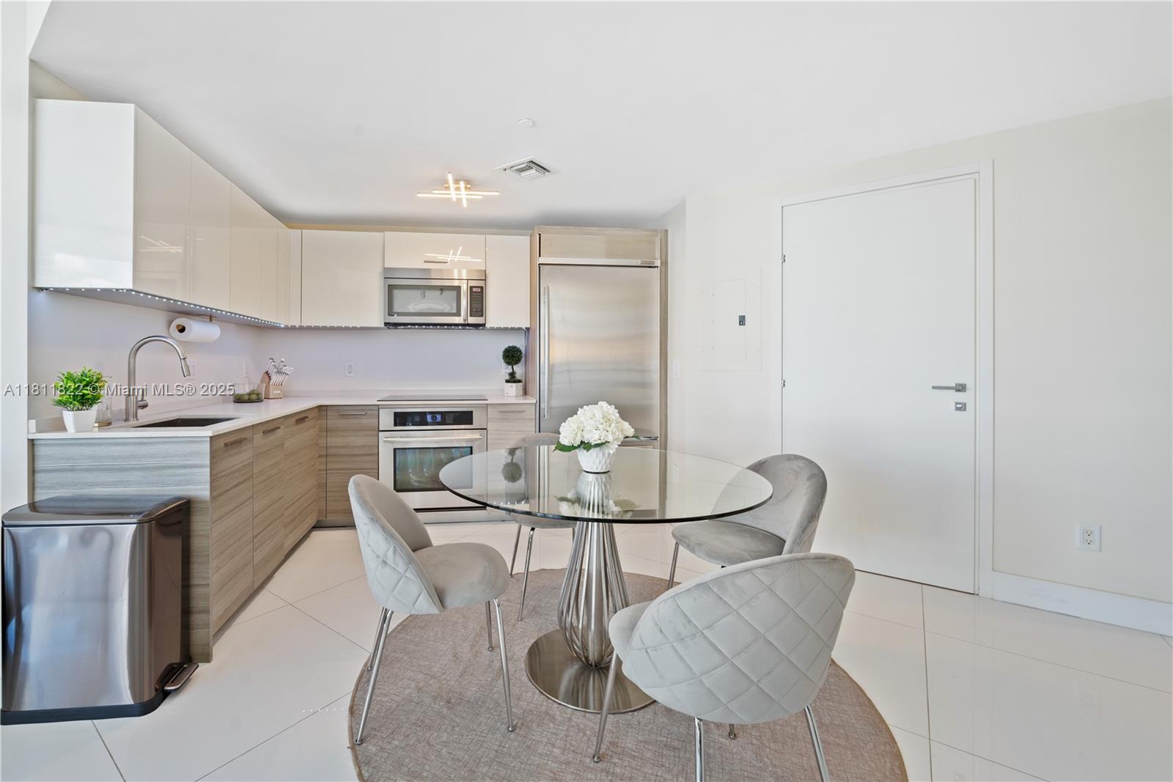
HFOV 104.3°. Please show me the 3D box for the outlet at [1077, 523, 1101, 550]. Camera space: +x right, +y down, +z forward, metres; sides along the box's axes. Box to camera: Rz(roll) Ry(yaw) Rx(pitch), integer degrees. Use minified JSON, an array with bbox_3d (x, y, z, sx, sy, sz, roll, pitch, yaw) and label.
[{"bbox_3d":[2.350,0.686,2.131,0.074,0.118,0.010,2,3,33],"label":"outlet"}]

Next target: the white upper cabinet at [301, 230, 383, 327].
[{"bbox_3d":[-1.803,-0.830,3.497,0.550,0.692,0.346,0,3,-8],"label":"white upper cabinet"}]

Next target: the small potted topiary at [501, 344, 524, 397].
[{"bbox_3d":[-0.602,-0.166,3.750,0.170,0.430,0.170,0,2,-7],"label":"small potted topiary"}]

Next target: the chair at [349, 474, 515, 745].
[{"bbox_3d":[-0.550,0.674,1.615,0.550,0.785,0.490,-1,2,-14],"label":"chair"}]

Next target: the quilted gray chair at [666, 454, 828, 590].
[{"bbox_3d":[0.670,0.657,1.905,0.560,0.785,0.510,-1,2,-22],"label":"quilted gray chair"}]

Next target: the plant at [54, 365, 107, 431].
[{"bbox_3d":[-1.990,0.033,1.790,0.160,0.255,0.160,0,2,-11],"label":"plant"}]

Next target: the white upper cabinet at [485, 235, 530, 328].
[{"bbox_3d":[-0.624,-0.823,3.668,0.324,0.682,0.346,0,3,-8],"label":"white upper cabinet"}]

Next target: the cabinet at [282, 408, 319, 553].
[{"bbox_3d":[-2.019,0.512,2.720,0.594,0.780,0.618,0,3,-15],"label":"cabinet"}]

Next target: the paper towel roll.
[{"bbox_3d":[-2.134,-0.329,2.492,0.119,0.119,0.272,0,3,-15],"label":"paper towel roll"}]

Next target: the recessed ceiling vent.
[{"bbox_3d":[-0.356,-1.309,2.728,0.262,0.030,0.233,2,3,33],"label":"recessed ceiling vent"}]

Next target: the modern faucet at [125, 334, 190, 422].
[{"bbox_3d":[-1.990,-0.060,2.140,0.265,0.395,0.100,-1,2,-14],"label":"modern faucet"}]

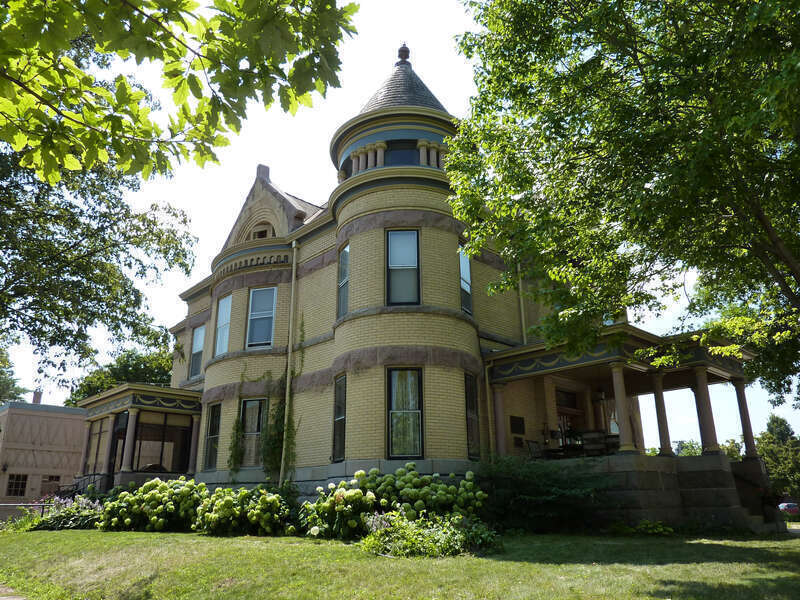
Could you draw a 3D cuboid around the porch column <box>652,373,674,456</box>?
[{"bbox_3d":[6.316,2.736,13.931,0.340,2.000,0.340,17,-26,-41],"label":"porch column"}]

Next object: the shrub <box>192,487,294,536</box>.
[{"bbox_3d":[-3.683,5.095,13.950,1.500,1.070,1.750,17,-26,-41],"label":"shrub"}]

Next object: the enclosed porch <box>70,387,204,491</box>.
[{"bbox_3d":[-9.475,5.656,20.457,2.800,4.200,5.400,17,-26,-41],"label":"enclosed porch"}]

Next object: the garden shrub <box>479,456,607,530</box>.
[{"bbox_3d":[3.041,4.247,12.697,1.600,1.500,2.300,17,-26,-41],"label":"garden shrub"}]

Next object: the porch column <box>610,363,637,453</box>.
[{"bbox_3d":[5.018,2.387,12.931,0.340,2.000,0.340,17,-26,-41],"label":"porch column"}]

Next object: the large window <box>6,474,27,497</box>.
[{"bbox_3d":[-20.837,10.082,31.402,0.900,1.100,0.140,17,-26,-41],"label":"large window"}]

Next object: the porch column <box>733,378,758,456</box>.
[{"bbox_3d":[8.824,3.008,14.770,0.340,2.000,0.340,17,-26,-41],"label":"porch column"}]

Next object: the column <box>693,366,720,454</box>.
[{"bbox_3d":[7.001,2.468,13.209,0.340,2.000,0.340,17,-26,-41],"label":"column"}]

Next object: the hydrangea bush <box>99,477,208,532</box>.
[{"bbox_3d":[-6.761,5.592,15.831,1.900,1.360,2.300,17,-26,-41],"label":"hydrangea bush"}]

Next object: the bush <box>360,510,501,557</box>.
[{"bbox_3d":[0.515,4.109,10.205,2.350,0.720,1.500,-1,-19,2],"label":"bush"}]

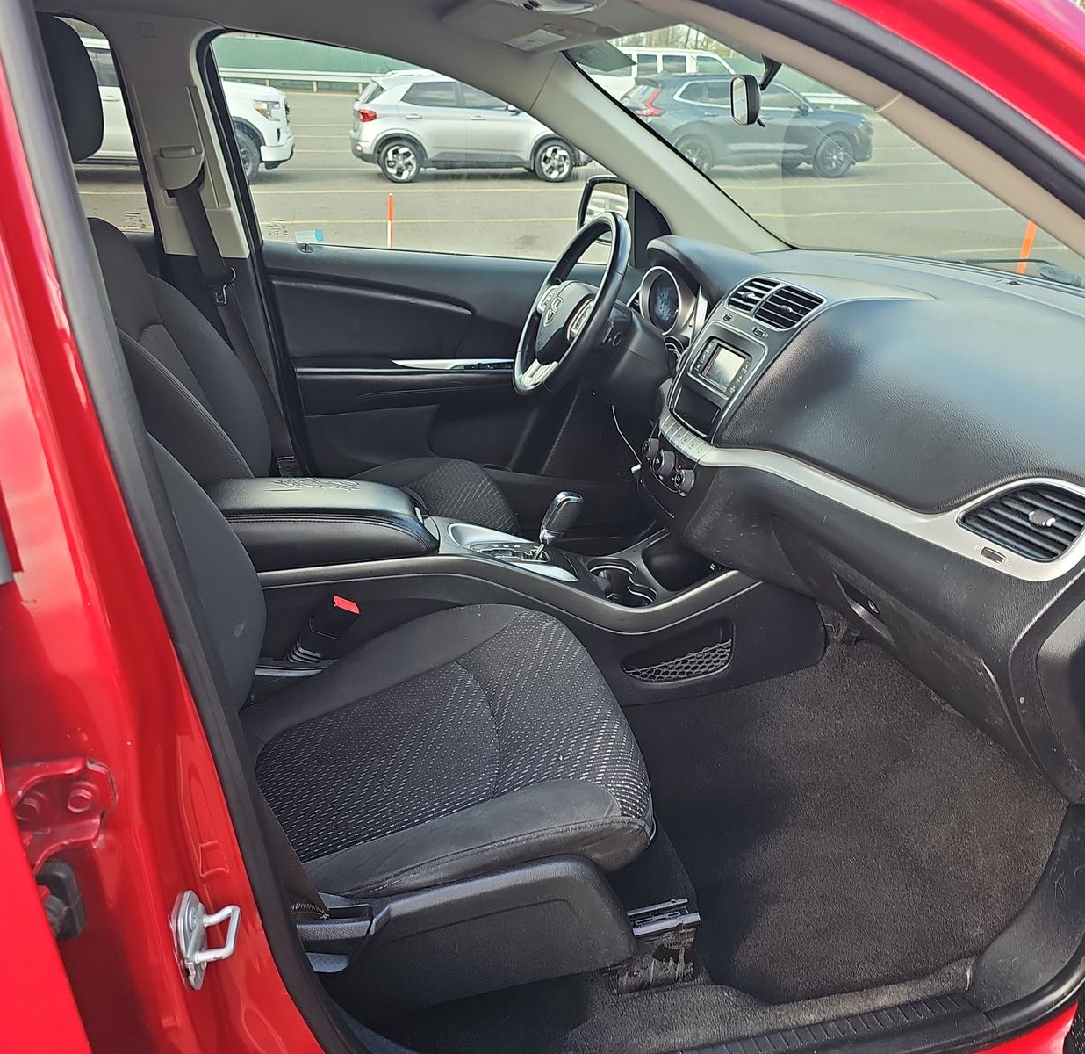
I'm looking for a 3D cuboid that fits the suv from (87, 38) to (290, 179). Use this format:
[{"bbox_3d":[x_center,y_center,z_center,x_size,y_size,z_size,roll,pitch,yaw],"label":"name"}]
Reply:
[{"bbox_3d":[-6.600,-6.420,14.420,5.300,1.920,2.050,-5,26,-14],"label":"suv"}]

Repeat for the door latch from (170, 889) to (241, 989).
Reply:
[{"bbox_3d":[-0.256,0.316,0.709,0.044,0.075,0.040,4,25,6],"label":"door latch"}]

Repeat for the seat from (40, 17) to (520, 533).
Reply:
[{"bbox_3d":[-0.451,-0.343,1.695,0.860,1.000,0.530,-4,26,-11],"label":"seat"}]

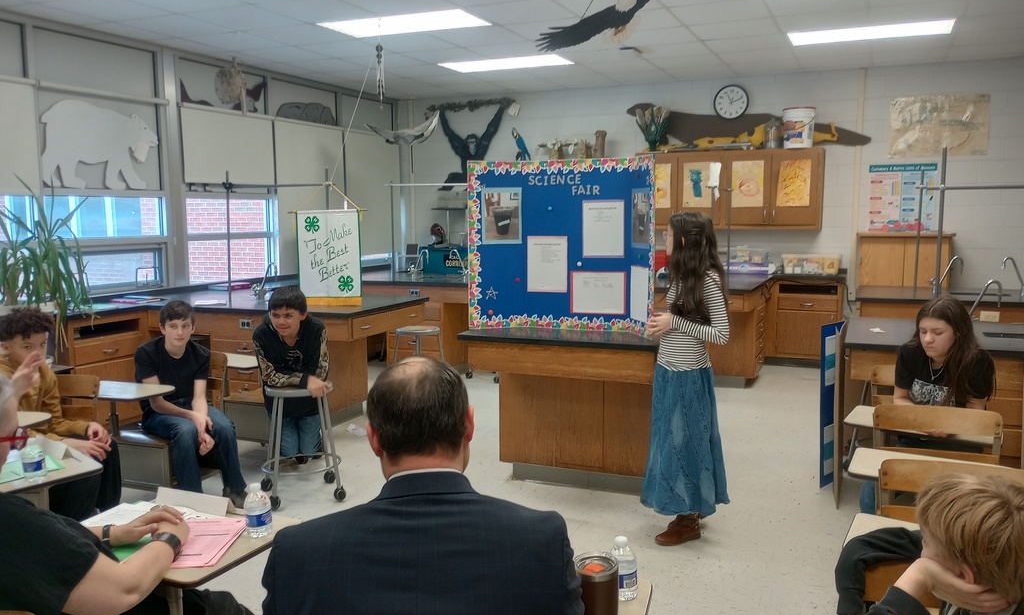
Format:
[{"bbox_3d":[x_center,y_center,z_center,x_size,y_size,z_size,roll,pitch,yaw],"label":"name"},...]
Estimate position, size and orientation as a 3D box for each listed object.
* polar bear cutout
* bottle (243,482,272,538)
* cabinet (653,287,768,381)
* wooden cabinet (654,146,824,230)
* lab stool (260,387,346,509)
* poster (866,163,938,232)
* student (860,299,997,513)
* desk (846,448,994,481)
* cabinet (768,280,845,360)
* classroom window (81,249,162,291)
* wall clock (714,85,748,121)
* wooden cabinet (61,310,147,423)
[{"bbox_3d":[-3.025,-1.189,6.153,0.030,0.630,1.030,3,7,23],"label":"polar bear cutout"},{"bbox_3d":[-0.625,0.488,2.031,0.066,0.132,0.066,0,7,0],"label":"bottle"},{"bbox_3d":[1.703,0.204,7.507,1.070,0.900,1.450,3,7,23],"label":"cabinet"},{"bbox_3d":[2.194,-1.188,8.442,1.800,0.770,0.340,3,7,23],"label":"wooden cabinet"},{"bbox_3d":[-1.141,0.720,4.489,0.440,0.620,0.440,-2,7,-17],"label":"lab stool"},{"bbox_3d":[3.720,-1.043,7.923,0.590,0.650,0.015,2,7,23],"label":"poster"},{"bbox_3d":[1.702,0.551,3.363,0.480,1.150,0.700,4,8,34],"label":"student"},{"bbox_3d":[1.452,0.863,2.807,0.600,0.660,0.420,2,7,23],"label":"desk"},{"bbox_3d":[2.890,0.126,8.124,0.720,0.880,0.560,2,7,23],"label":"cabinet"},{"bbox_3d":[-3.018,-0.283,6.303,0.070,0.370,0.930,3,7,23],"label":"classroom window"},{"bbox_3d":[2.225,-2.085,8.433,0.353,0.353,0.050,2,7,23],"label":"wall clock"},{"bbox_3d":[-2.877,0.472,5.534,0.620,0.890,0.630,3,7,23],"label":"wooden cabinet"}]

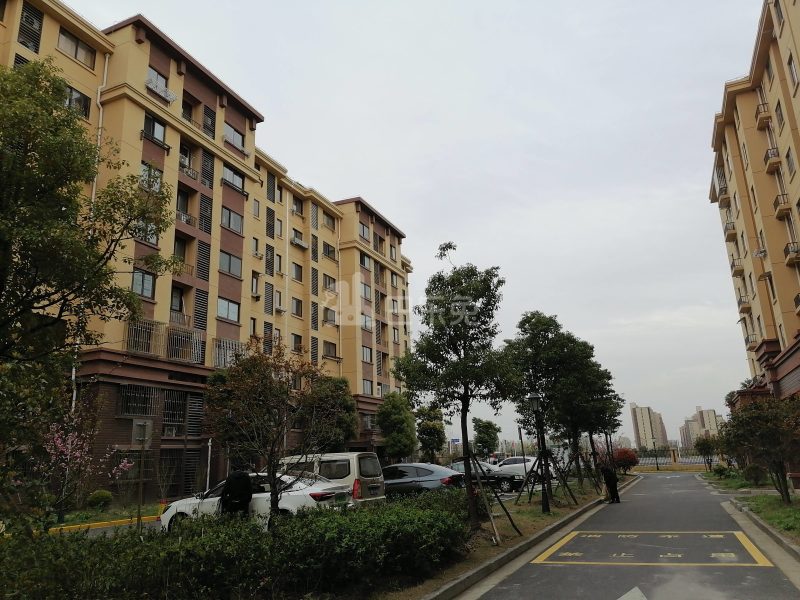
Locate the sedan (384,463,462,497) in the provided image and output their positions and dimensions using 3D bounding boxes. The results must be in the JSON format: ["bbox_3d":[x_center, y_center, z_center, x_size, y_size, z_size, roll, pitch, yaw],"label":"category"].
[{"bbox_3d":[0.101,6.867,22.982,4.700,1.600,1.880,-8,-16,22],"label":"sedan"}]

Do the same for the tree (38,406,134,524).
[{"bbox_3d":[-10.730,5.681,21.290,2.750,3.753,2.500,5,-17,-27],"label":"tree"}]

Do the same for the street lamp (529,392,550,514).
[{"bbox_3d":[4.059,4.380,18.055,0.400,3.396,0.400,-8,-16,22],"label":"street lamp"}]

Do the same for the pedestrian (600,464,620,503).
[{"bbox_3d":[7.542,6.580,22.377,0.660,1.302,0.500,-8,-16,22],"label":"pedestrian"}]

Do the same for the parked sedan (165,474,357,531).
[{"bbox_3d":[-3.476,4.903,14.904,4.680,1.480,1.820,-8,-16,19],"label":"parked sedan"}]

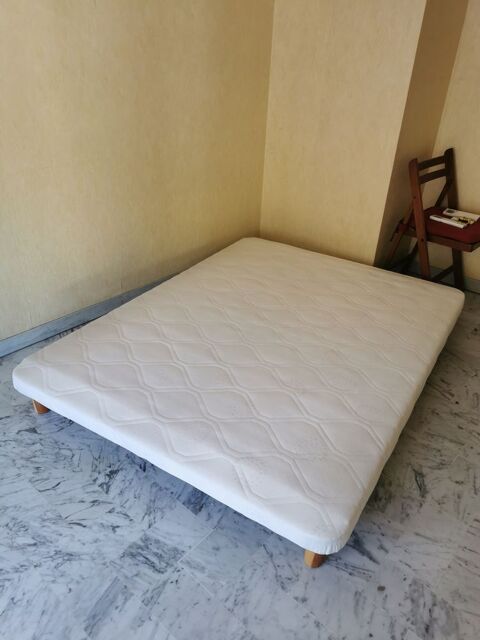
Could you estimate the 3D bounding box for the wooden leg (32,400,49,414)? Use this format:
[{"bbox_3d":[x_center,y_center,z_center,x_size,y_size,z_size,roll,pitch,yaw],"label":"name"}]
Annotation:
[{"bbox_3d":[-0.815,0.314,2.037,0.065,0.140,0.065,19,34,26],"label":"wooden leg"}]

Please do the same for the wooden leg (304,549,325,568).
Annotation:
[{"bbox_3d":[0.227,0.682,1.499,0.065,0.140,0.065,19,34,26],"label":"wooden leg"}]

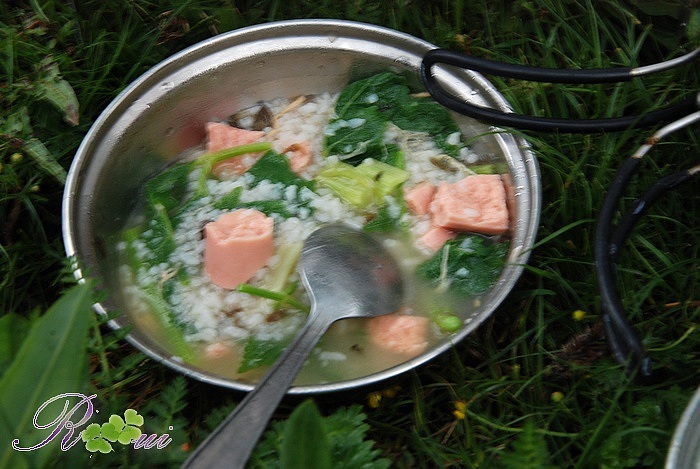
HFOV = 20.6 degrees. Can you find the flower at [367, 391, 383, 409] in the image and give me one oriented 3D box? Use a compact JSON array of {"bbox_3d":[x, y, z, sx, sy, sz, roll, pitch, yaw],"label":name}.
[{"bbox_3d":[0.009,0.062,0.725,0.006,0.006,0.006,-9,51,0],"label":"flower"}]

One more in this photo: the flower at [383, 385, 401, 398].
[{"bbox_3d":[0.016,0.060,0.730,0.007,0.005,0.006,-9,51,0],"label":"flower"}]

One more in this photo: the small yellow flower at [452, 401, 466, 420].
[{"bbox_3d":[0.041,0.065,0.714,0.005,0.007,0.006,-9,51,0],"label":"small yellow flower"}]

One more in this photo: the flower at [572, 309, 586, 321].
[{"bbox_3d":[0.087,0.031,0.735,0.005,0.005,0.005,-9,51,0],"label":"flower"}]

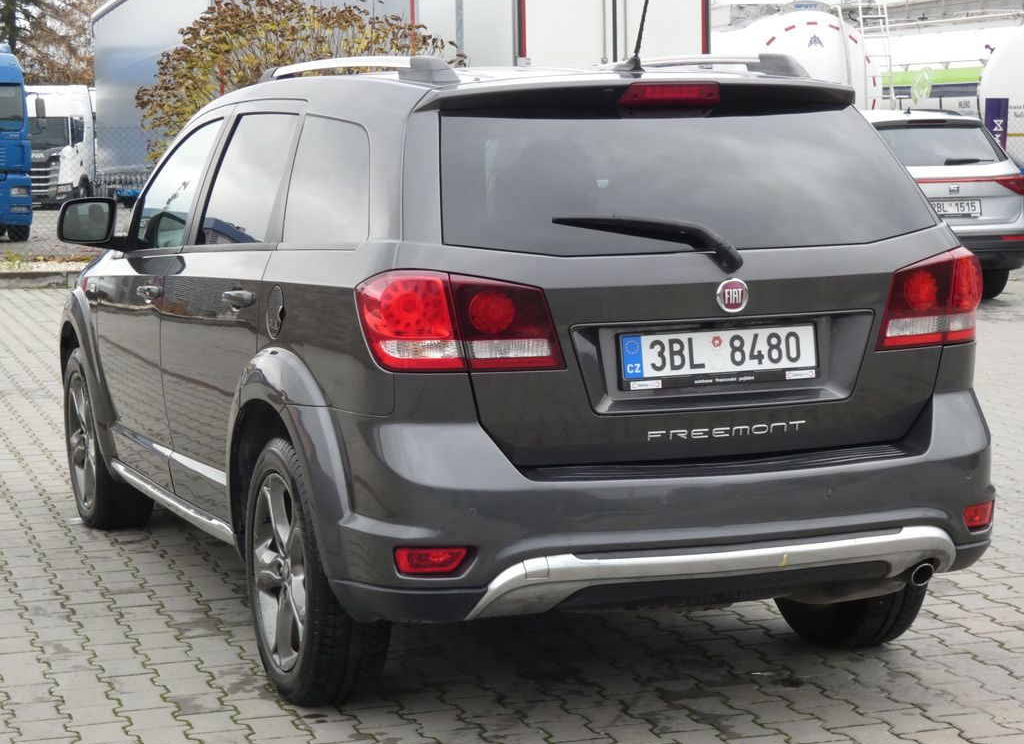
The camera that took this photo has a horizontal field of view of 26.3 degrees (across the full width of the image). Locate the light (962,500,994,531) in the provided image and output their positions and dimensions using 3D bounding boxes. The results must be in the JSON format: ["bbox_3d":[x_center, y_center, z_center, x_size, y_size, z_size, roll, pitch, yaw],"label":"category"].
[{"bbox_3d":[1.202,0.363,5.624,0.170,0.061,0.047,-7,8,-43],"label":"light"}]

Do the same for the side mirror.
[{"bbox_3d":[-1.494,-0.526,7.739,0.245,0.185,0.170,-3,7,-21],"label":"side mirror"}]

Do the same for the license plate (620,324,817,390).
[{"bbox_3d":[0.509,-0.045,5.319,0.525,0.118,0.020,-3,-2,-21],"label":"license plate"}]

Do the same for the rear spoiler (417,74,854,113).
[{"bbox_3d":[0.356,-0.713,5.616,1.250,0.105,0.260,-3,7,-21],"label":"rear spoiler"}]

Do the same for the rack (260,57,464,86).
[{"bbox_3d":[-0.483,-0.849,6.264,0.085,0.090,1.750,-4,7,-23],"label":"rack"}]

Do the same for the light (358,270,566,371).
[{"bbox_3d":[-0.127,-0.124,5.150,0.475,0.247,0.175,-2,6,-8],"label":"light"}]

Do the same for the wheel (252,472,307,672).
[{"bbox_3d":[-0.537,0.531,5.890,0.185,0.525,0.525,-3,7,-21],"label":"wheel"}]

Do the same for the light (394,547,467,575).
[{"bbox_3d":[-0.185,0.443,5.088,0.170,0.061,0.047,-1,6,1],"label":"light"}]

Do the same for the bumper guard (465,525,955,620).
[{"bbox_3d":[0.546,0.478,5.309,1.330,0.178,0.220,-3,7,-21],"label":"bumper guard"}]

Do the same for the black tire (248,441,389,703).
[{"bbox_3d":[-0.528,0.525,5.893,0.230,0.715,0.720,-3,7,-21],"label":"black tire"}]

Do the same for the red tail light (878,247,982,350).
[{"bbox_3d":[1.076,-0.190,5.585,0.473,0.243,0.128,-6,8,-39],"label":"red tail light"}]

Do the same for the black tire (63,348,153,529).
[{"bbox_3d":[-1.578,0.251,8.541,0.231,0.720,0.722,-3,7,-21],"label":"black tire"}]

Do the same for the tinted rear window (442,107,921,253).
[{"bbox_3d":[0.442,-0.481,5.430,1.360,0.510,0.100,-3,-32,-21],"label":"tinted rear window"}]

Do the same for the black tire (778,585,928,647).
[{"bbox_3d":[0.944,0.435,6.429,0.231,0.720,0.722,-3,7,-21],"label":"black tire"}]

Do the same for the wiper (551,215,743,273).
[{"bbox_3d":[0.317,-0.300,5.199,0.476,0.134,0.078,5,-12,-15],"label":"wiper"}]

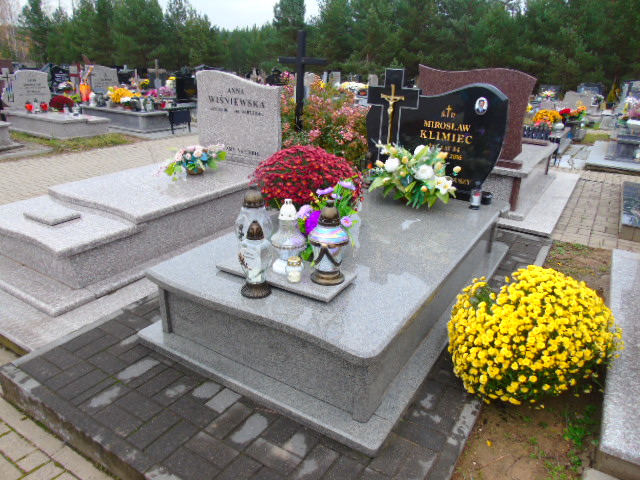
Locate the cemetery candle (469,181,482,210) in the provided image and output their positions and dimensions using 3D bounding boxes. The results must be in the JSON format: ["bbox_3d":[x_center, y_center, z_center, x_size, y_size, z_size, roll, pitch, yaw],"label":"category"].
[{"bbox_3d":[1.178,-0.335,3.467,0.092,0.205,0.092,15,25,28],"label":"cemetery candle"}]

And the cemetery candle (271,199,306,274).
[{"bbox_3d":[-0.151,-0.021,2.253,0.168,0.365,0.168,2,22,-1],"label":"cemetery candle"}]

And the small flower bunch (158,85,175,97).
[{"bbox_3d":[-3.096,-3.005,9.353,0.320,0.280,0.350,15,26,29],"label":"small flower bunch"}]

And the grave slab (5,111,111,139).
[{"bbox_3d":[-4.805,-2.137,8.389,1.770,0.275,0.920,15,25,28],"label":"grave slab"}]

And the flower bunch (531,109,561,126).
[{"bbox_3d":[3.630,-1.955,7.376,0.480,0.330,0.440,15,26,29],"label":"flower bunch"}]

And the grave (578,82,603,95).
[{"bbox_3d":[8.510,-4.578,14.582,0.740,0.750,0.150,15,25,28],"label":"grave"}]

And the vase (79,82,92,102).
[{"bbox_3d":[-4.868,-3.048,9.595,0.260,0.410,0.260,15,25,28],"label":"vase"}]

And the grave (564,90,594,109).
[{"bbox_3d":[5.443,-2.937,9.695,0.650,0.460,0.200,15,26,29],"label":"grave"}]

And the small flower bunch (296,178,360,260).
[{"bbox_3d":[0.047,-0.101,2.353,0.310,0.420,0.270,15,25,28],"label":"small flower bunch"}]

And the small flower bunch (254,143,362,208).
[{"bbox_3d":[-0.079,-0.358,2.919,0.670,0.440,0.670,2,22,-1],"label":"small flower bunch"}]

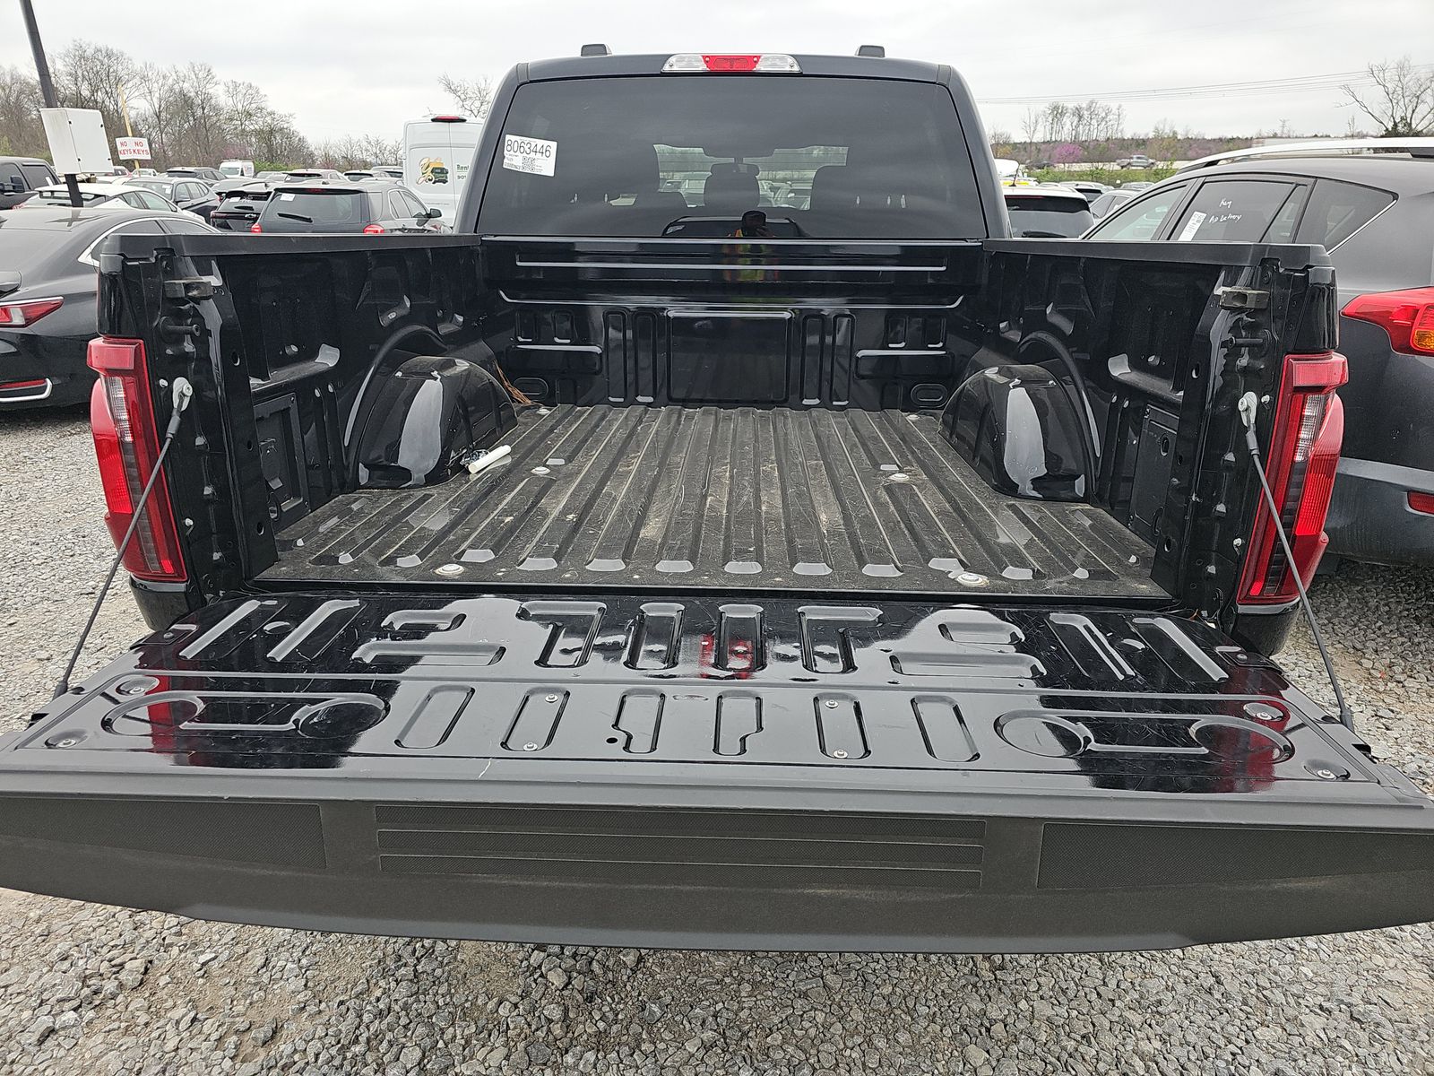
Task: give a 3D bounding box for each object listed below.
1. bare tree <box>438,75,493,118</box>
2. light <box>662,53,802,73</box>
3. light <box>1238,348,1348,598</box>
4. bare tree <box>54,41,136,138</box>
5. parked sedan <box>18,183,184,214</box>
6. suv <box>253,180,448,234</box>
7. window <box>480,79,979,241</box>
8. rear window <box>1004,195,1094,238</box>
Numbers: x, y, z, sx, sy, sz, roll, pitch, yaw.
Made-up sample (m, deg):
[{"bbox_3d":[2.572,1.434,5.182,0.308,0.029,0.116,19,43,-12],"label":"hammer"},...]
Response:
[{"bbox_3d":[-16.777,-27.745,65.043,5.000,7.000,5.000,1,21,2],"label":"bare tree"},{"bbox_3d":[0.050,-1.518,3.064,0.455,0.062,0.045,1,6,2],"label":"light"},{"bbox_3d":[0.891,-0.102,1.506,0.135,0.395,0.160,1,18,2],"label":"light"},{"bbox_3d":[-51.500,-35.577,80.046,7.000,11.000,7.000,1,21,2],"label":"bare tree"},{"bbox_3d":[-12.842,-6.784,20.373,1.810,1.450,4.650,1,21,2],"label":"parked sedan"},{"bbox_3d":[-5.780,-5.039,15.903,1.860,1.700,4.750,0,21,-2],"label":"suv"},{"bbox_3d":[0.046,-1.251,3.149,1.690,0.530,0.080,1,6,2],"label":"window"},{"bbox_3d":[2.786,-2.897,8.600,1.220,0.450,0.100,1,-4,2],"label":"rear window"}]

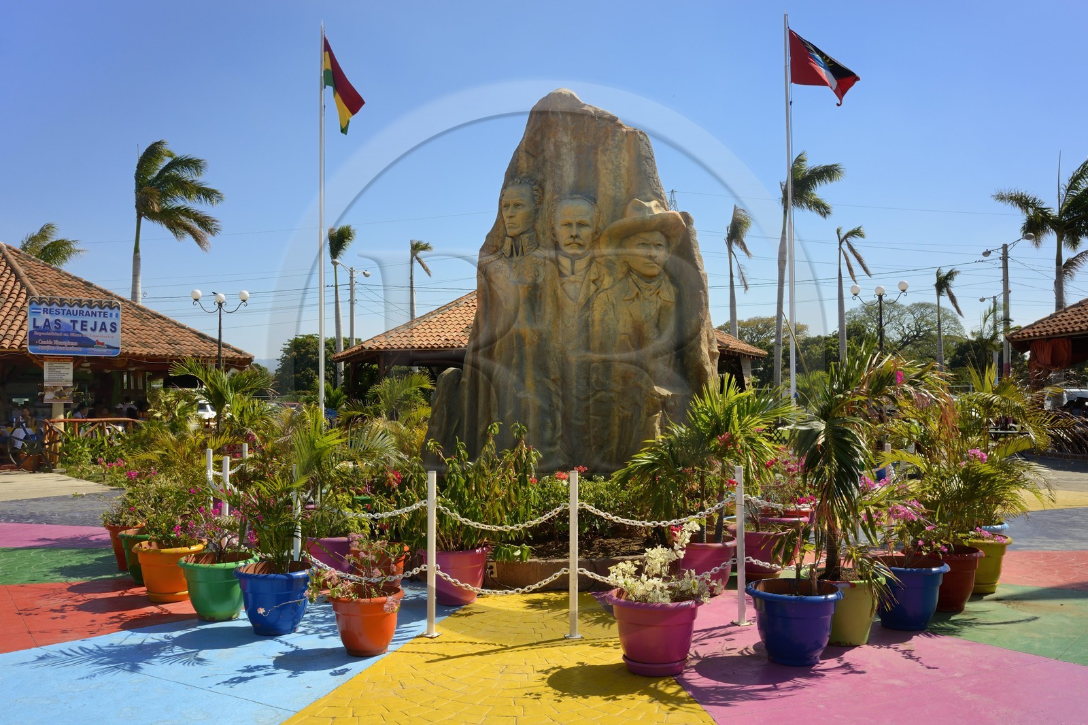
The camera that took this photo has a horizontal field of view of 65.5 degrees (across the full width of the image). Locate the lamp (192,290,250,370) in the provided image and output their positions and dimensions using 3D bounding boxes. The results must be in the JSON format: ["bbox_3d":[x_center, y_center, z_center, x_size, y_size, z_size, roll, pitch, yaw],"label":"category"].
[{"bbox_3d":[-7.097,0.330,18.502,1.270,3.880,0.250,1,-3,-25],"label":"lamp"}]

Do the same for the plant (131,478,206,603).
[{"bbox_3d":[-2.802,1.315,6.321,0.560,0.870,0.550,0,-2,0],"label":"plant"}]

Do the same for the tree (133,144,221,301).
[{"bbox_3d":[-12.992,-2.597,30.190,3.225,10.513,2.800,1,-2,-23],"label":"tree"}]

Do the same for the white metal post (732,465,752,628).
[{"bbox_3d":[1.332,1.232,5.717,0.100,1.050,0.100,0,-2,0],"label":"white metal post"}]

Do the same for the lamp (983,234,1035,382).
[{"bbox_3d":[19.739,-1.195,36.144,0.400,7.944,3.700,0,-2,0],"label":"lamp"}]

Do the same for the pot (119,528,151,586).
[{"bbox_3d":[-3.244,1.601,6.927,0.480,0.380,0.480,0,-2,0],"label":"pot"}]

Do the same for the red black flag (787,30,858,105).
[{"bbox_3d":[4.709,-4.948,14.200,1.200,1.250,0.380,0,-2,-9],"label":"red black flag"}]

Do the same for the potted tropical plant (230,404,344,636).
[{"bbox_3d":[-1.715,1.022,5.641,0.759,1.488,0.800,0,-2,0],"label":"potted tropical plant"}]

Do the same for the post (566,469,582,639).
[{"bbox_3d":[0.188,1.226,5.433,0.100,1.050,0.100,0,-2,-2],"label":"post"}]

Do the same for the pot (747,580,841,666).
[{"bbox_3d":[1.414,1.468,4.767,0.526,0.385,0.526,0,-2,0],"label":"pot"}]

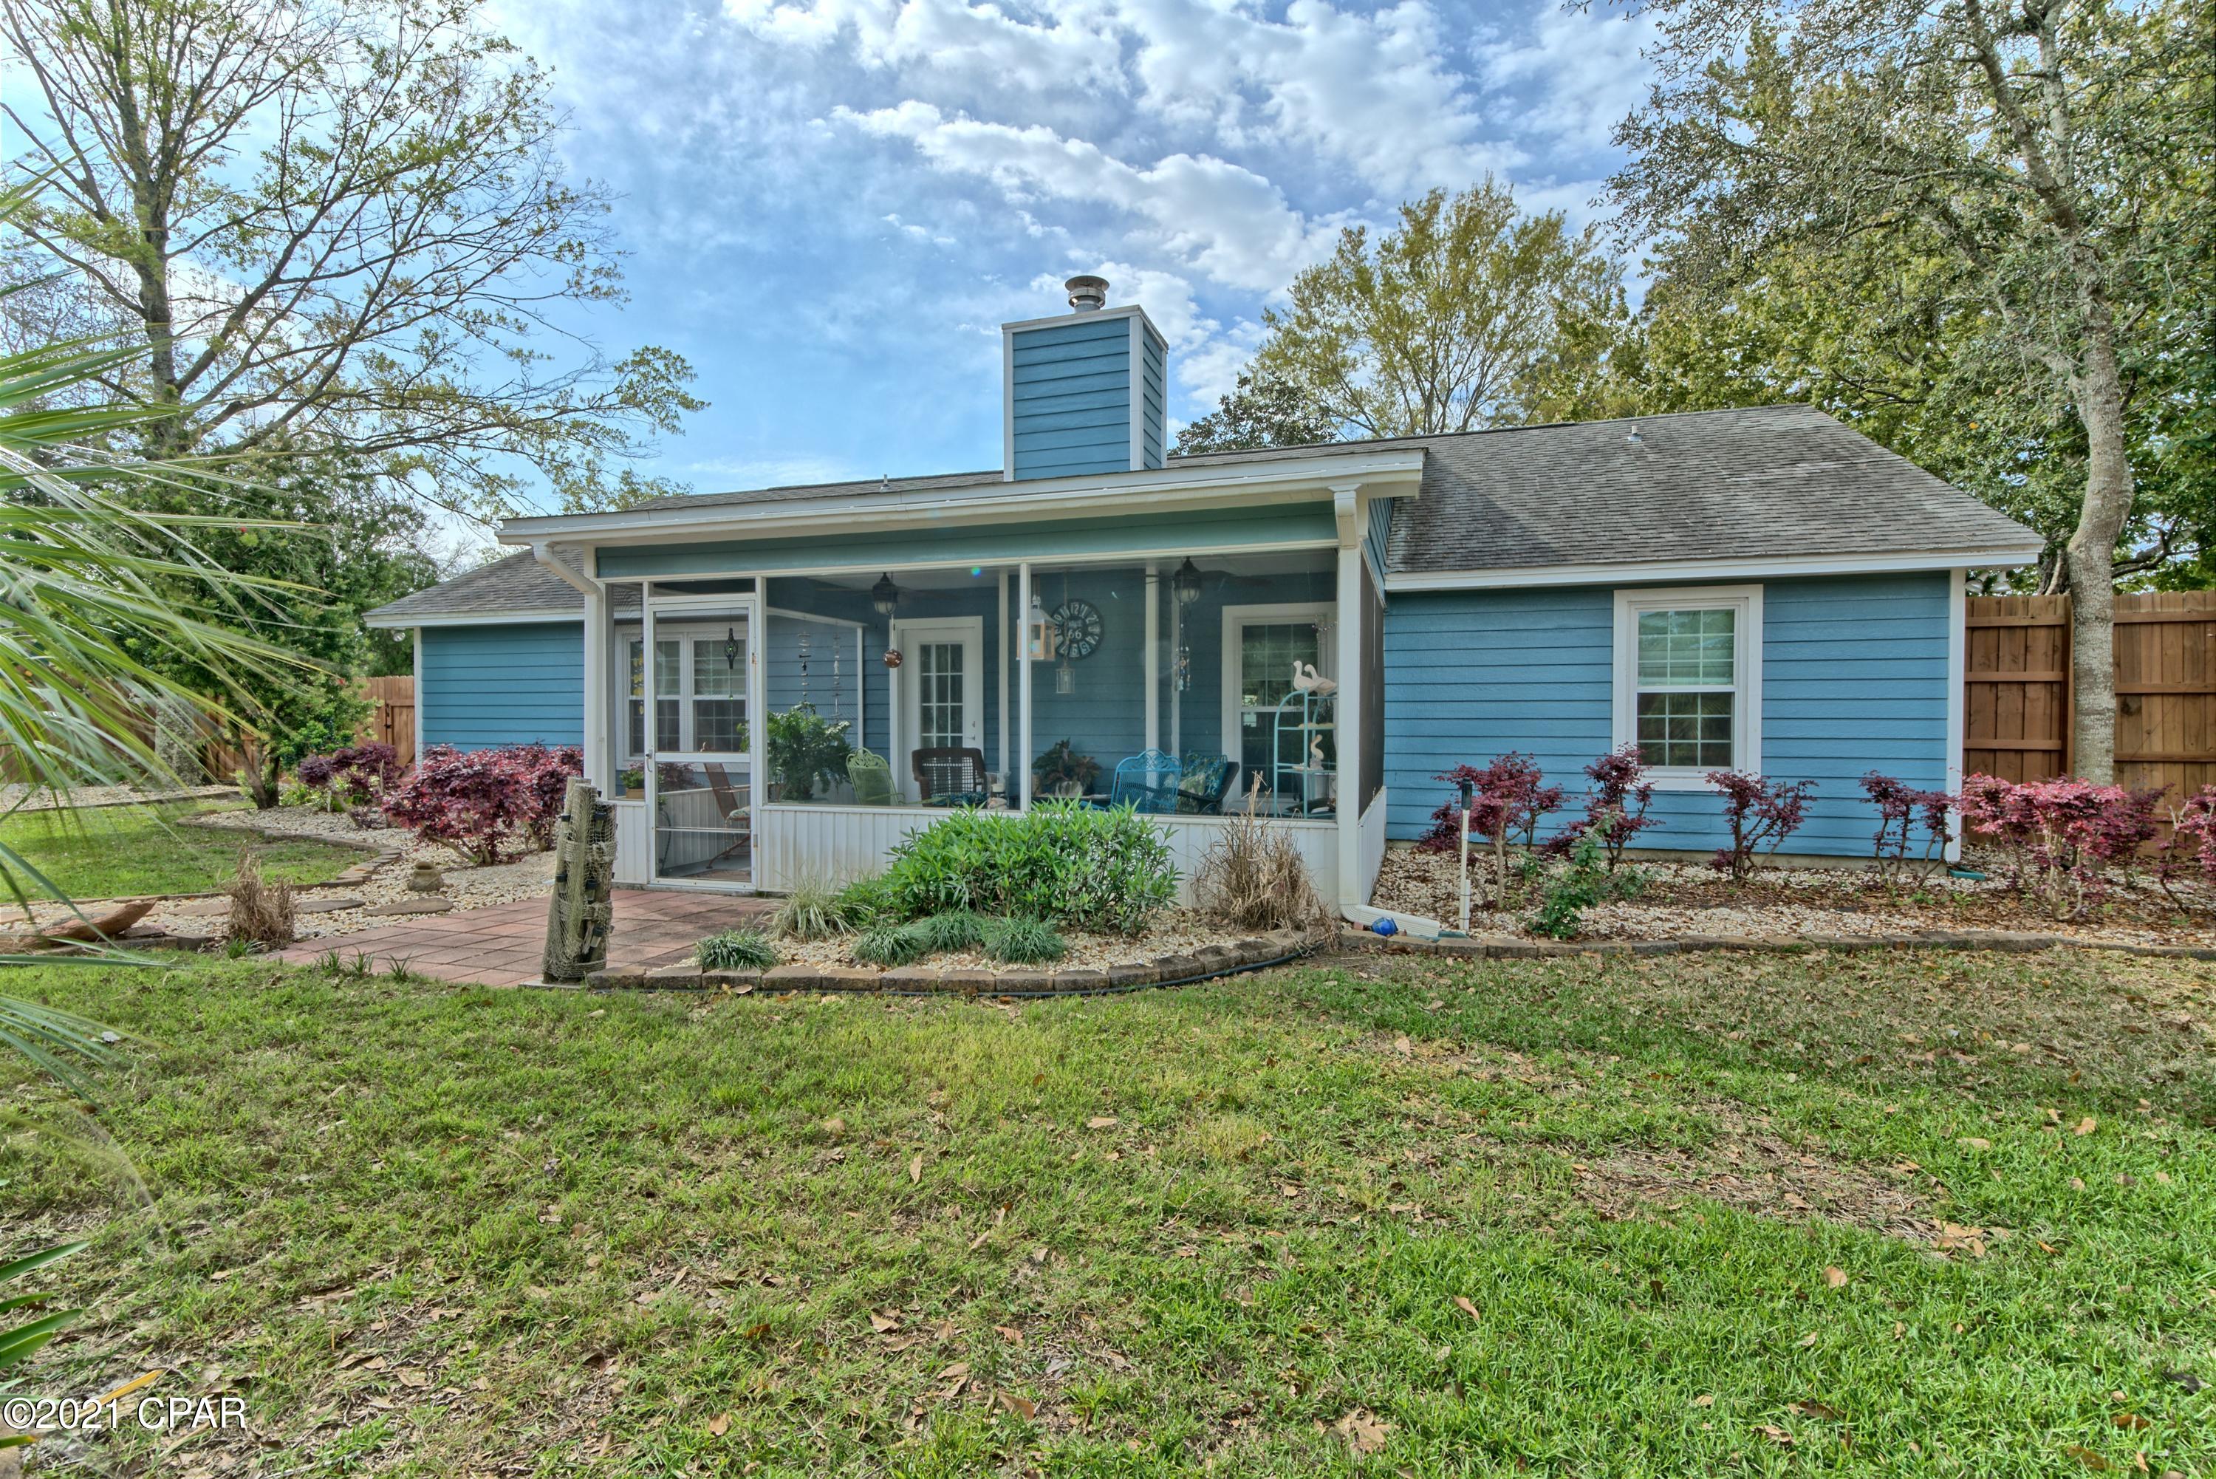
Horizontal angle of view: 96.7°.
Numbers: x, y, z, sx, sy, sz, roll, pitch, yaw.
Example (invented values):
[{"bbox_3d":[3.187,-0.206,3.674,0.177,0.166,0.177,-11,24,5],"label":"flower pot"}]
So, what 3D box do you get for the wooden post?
[{"bbox_3d":[-2.614,0.673,4.860,0.300,0.970,0.280,-1,1,-28],"label":"wooden post"}]

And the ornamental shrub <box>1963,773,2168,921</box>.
[{"bbox_3d":[5.805,0.654,6.000,0.920,0.860,0.800,1,2,44],"label":"ornamental shrub"}]

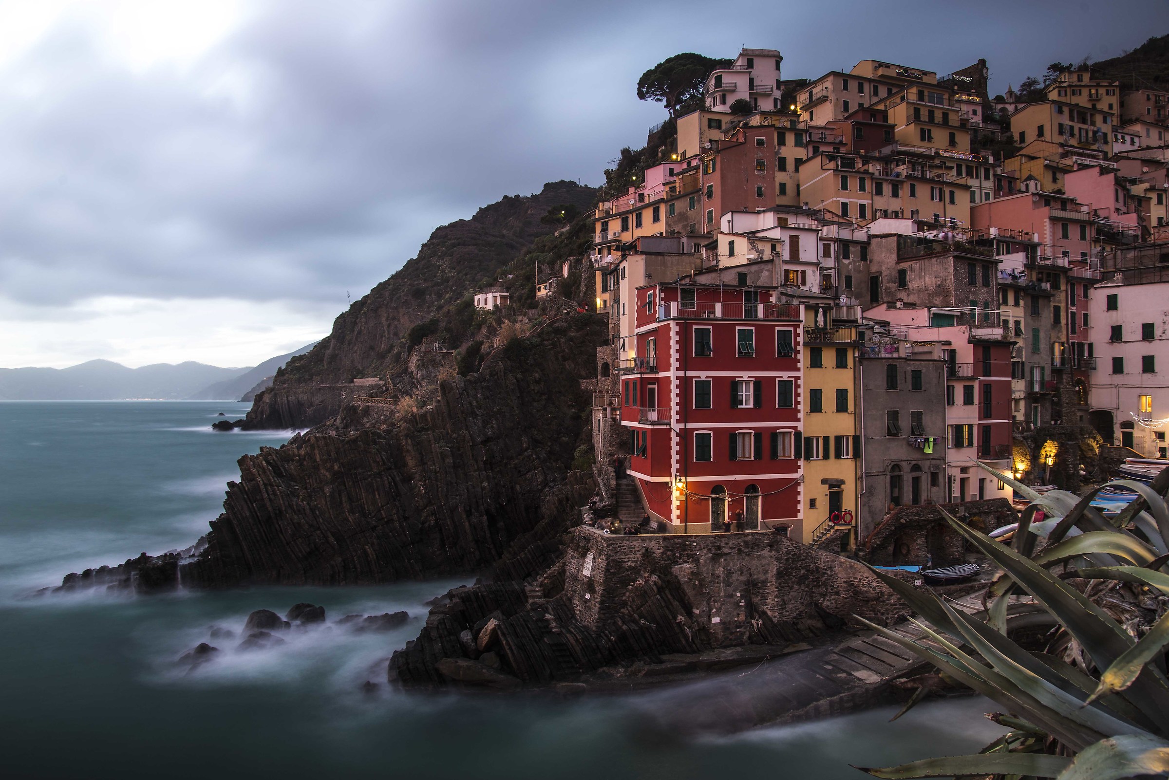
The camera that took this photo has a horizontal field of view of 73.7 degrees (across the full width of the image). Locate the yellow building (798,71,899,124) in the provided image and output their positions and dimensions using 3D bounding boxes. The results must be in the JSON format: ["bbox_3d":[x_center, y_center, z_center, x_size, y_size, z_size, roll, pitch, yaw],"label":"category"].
[{"bbox_3d":[41.200,-42.745,121.500,14.000,8.800,8.000,0,-1,-24],"label":"yellow building"}]

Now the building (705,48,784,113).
[{"bbox_3d":[26.100,-49.258,128.300,11.400,10.500,8.500,0,-1,-10],"label":"building"}]

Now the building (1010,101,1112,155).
[{"bbox_3d":[80.221,-41.665,131.887,14.800,9.700,7.600,0,-1,-22],"label":"building"}]

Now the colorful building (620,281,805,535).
[{"bbox_3d":[8.840,1.037,57.600,10.300,17.200,9.800,0,-1,-11],"label":"colorful building"}]

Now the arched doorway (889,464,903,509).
[{"bbox_3d":[21.894,6.808,54.717,1.150,3.146,0.350,0,-1,-18],"label":"arched doorway"}]

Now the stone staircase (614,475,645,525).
[{"bbox_3d":[3.200,8.182,57.200,1.900,2.950,4.400,0,-1,-8],"label":"stone staircase"}]

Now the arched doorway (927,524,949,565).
[{"bbox_3d":[24.800,10.804,55.000,1.650,3.000,0.500,0,-1,-17],"label":"arched doorway"}]

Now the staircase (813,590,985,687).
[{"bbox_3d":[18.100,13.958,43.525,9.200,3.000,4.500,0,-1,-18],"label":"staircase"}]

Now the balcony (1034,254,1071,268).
[{"bbox_3d":[44.900,-12.390,75.000,4.200,1.300,1.600,0,-1,-25],"label":"balcony"}]

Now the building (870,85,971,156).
[{"bbox_3d":[54.279,-41.579,126.941,10.800,11.400,9.600,0,-1,-21],"label":"building"}]

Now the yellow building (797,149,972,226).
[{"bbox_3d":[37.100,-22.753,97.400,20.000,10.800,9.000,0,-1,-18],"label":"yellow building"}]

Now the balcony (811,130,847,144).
[{"bbox_3d":[31.283,-32.301,100.422,4.700,1.300,1.500,0,-1,-13],"label":"balcony"}]

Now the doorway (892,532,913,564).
[{"bbox_3d":[22.000,11.040,53.900,1.600,2.400,0.500,0,-1,-17],"label":"doorway"}]

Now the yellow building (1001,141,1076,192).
[{"bbox_3d":[66.783,-31.577,115.256,7.200,8.700,7.500,0,-1,-22],"label":"yellow building"}]

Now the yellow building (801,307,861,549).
[{"bbox_3d":[16.108,2.584,57.299,4.200,16.700,8.000,0,-1,-11],"label":"yellow building"}]

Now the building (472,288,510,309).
[{"bbox_3d":[-17.699,-17.139,153.823,5.200,3.605,5.500,0,-1,-25],"label":"building"}]

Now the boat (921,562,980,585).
[{"bbox_3d":[22.251,11.196,47.161,4.600,1.050,1.700,0,-1,-28],"label":"boat"}]

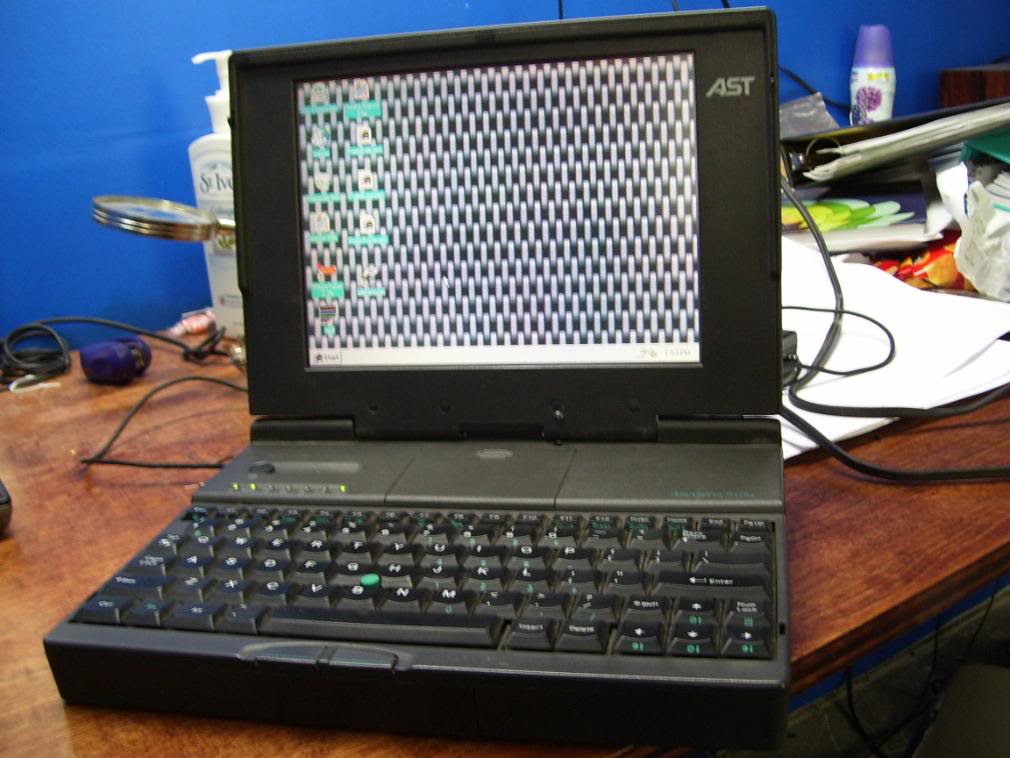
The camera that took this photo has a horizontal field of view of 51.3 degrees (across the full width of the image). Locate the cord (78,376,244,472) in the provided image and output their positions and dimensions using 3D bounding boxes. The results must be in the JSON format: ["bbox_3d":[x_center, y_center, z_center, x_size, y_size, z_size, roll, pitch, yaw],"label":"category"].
[{"bbox_3d":[-0.215,0.023,0.718,0.118,0.025,0.132,-1,20,14],"label":"cord"}]

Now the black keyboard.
[{"bbox_3d":[-0.030,0.095,0.445,0.289,0.030,0.122,-1,20,14],"label":"black keyboard"}]

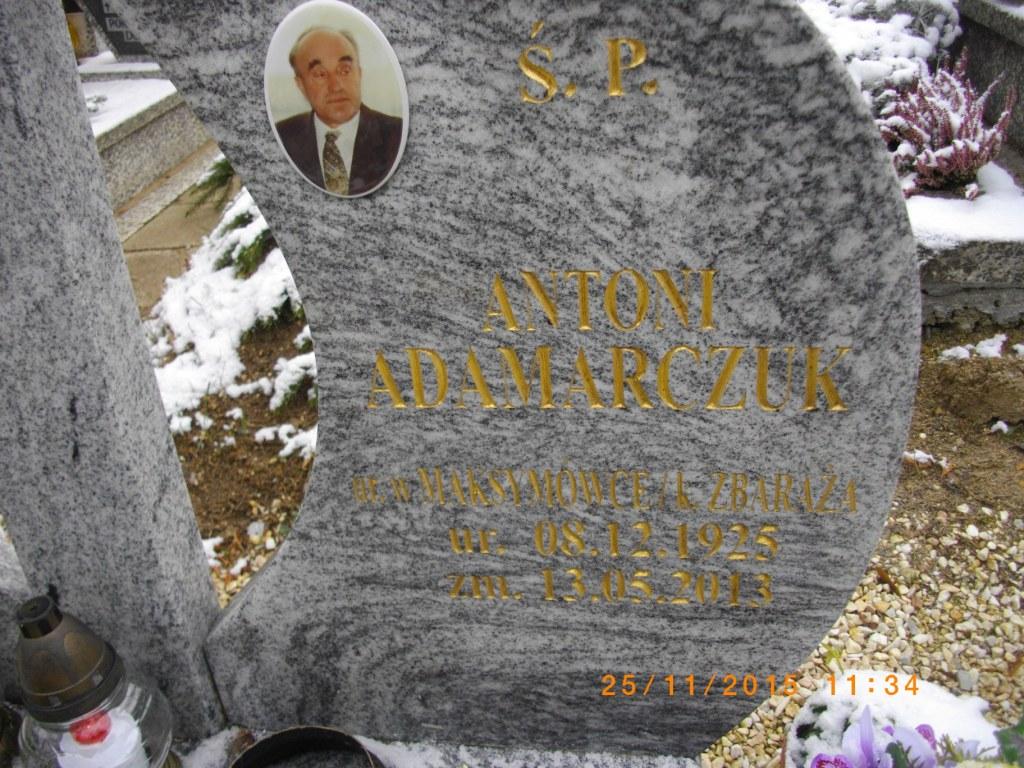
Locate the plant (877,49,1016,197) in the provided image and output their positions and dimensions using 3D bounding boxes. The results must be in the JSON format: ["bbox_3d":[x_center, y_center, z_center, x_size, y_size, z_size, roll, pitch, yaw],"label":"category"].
[{"bbox_3d":[0.916,-0.542,1.979,0.310,0.260,0.300,8,31,23],"label":"plant"}]

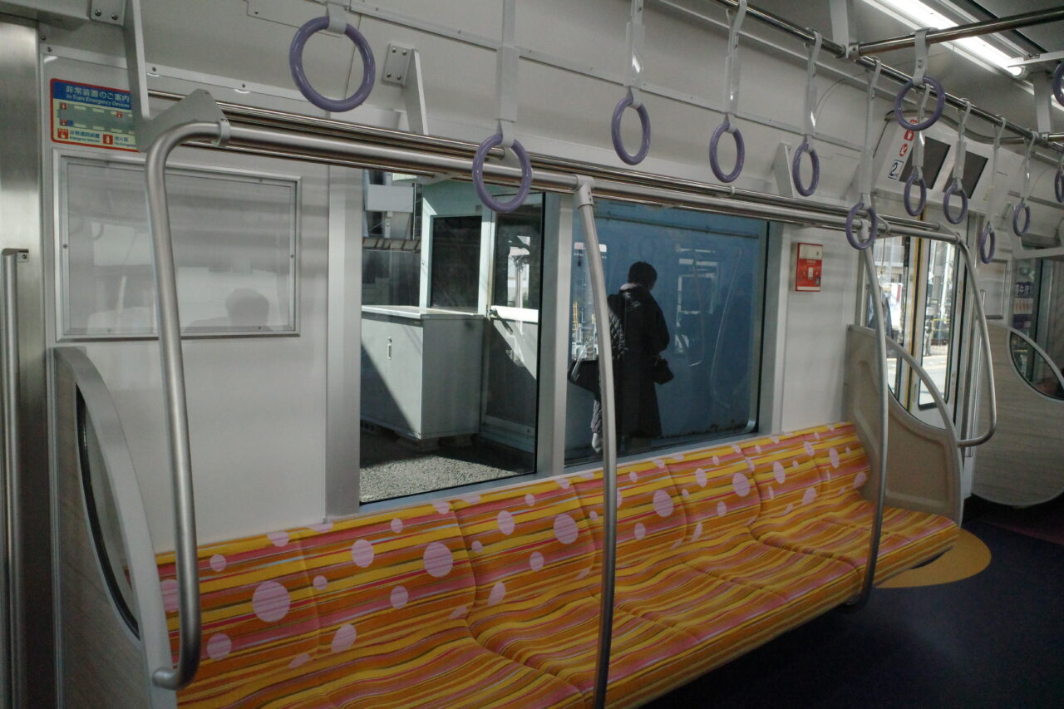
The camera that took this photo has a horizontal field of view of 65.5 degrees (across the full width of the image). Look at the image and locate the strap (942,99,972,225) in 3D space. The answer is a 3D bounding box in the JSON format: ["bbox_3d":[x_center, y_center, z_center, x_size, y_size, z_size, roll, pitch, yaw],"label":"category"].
[{"bbox_3d":[1.345,-0.608,2.605,0.127,0.389,0.044,-3,7,-43],"label":"strap"}]

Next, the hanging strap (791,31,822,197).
[{"bbox_3d":[0.662,-0.572,1.972,0.127,0.386,0.044,-3,7,-43],"label":"hanging strap"}]

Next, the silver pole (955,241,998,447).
[{"bbox_3d":[1.821,-0.038,3.388,0.125,0.890,0.195,-3,7,-43],"label":"silver pole"}]

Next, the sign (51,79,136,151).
[{"bbox_3d":[-0.841,-0.463,1.612,0.170,0.115,0.005,-3,7,-43],"label":"sign"}]

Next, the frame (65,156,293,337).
[{"bbox_3d":[-0.718,-0.215,1.745,0.510,0.366,0.020,-3,7,-43],"label":"frame"}]

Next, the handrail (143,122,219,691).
[{"bbox_3d":[-0.491,0.086,1.248,0.130,0.895,0.190,-3,7,-43],"label":"handrail"}]

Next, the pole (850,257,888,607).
[{"bbox_3d":[1.149,0.236,2.833,0.044,1.315,0.148,-3,7,-43],"label":"pole"}]

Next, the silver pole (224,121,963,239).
[{"bbox_3d":[0.600,-0.414,2.317,2.980,0.034,0.034,-3,7,-43],"label":"silver pole"}]

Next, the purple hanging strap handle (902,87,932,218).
[{"bbox_3d":[1.077,-0.566,2.297,0.125,0.376,0.044,-3,7,-42],"label":"purple hanging strap handle"}]

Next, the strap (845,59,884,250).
[{"bbox_3d":[0.882,-0.528,2.183,0.127,0.499,0.044,-3,7,-43],"label":"strap"}]

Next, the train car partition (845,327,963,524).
[{"bbox_3d":[1.647,0.389,3.667,0.055,1.000,0.535,-3,7,-43],"label":"train car partition"}]

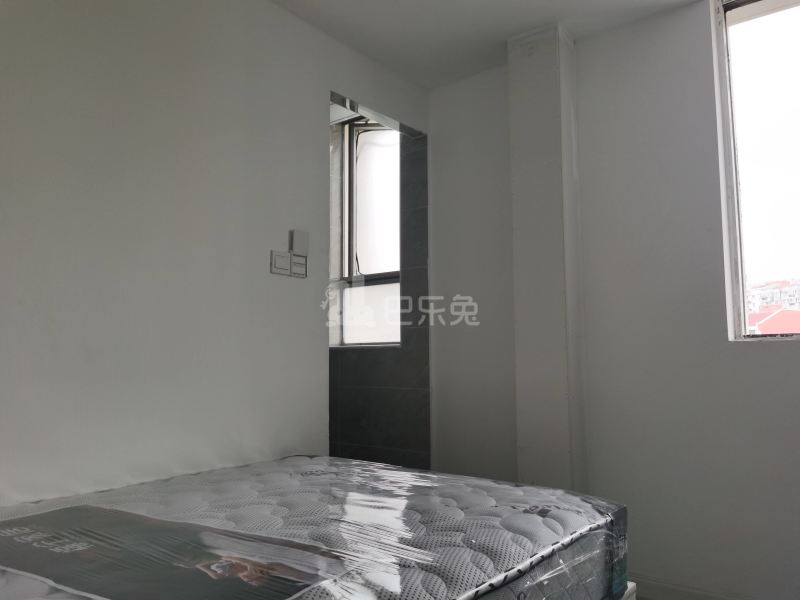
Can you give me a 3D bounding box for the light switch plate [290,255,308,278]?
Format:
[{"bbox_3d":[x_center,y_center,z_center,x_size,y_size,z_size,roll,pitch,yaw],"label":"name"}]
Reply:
[{"bbox_3d":[-0.384,-0.128,2.358,0.011,0.086,0.086,-5,-7,38],"label":"light switch plate"}]

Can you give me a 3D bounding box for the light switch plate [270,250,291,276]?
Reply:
[{"bbox_3d":[-0.437,-0.134,2.291,0.011,0.086,0.086,-5,-7,38],"label":"light switch plate"}]

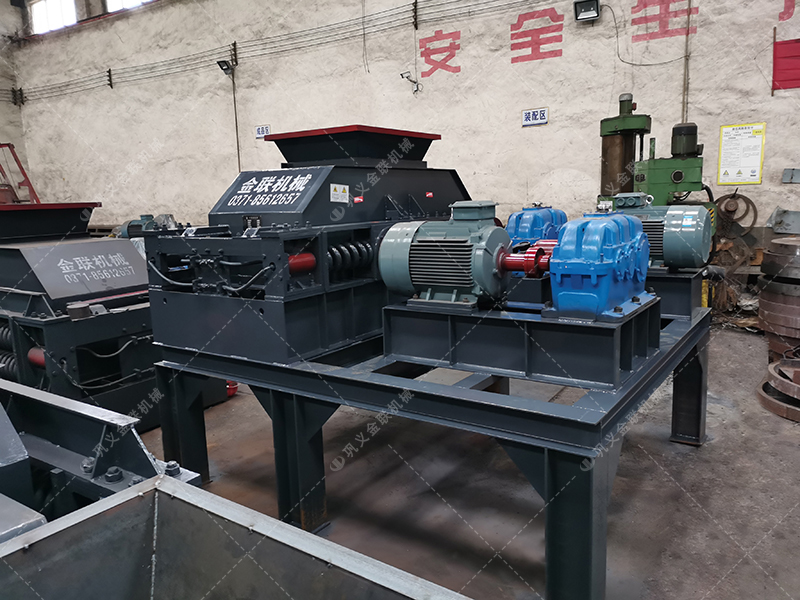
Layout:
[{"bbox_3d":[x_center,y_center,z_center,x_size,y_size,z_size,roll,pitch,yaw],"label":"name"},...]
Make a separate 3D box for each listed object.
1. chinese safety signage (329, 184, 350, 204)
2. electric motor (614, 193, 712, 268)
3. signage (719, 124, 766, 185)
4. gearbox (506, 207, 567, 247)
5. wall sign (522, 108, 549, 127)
[{"bbox_3d":[-0.320,-0.569,3.224,0.005,0.093,0.150,4,11,35],"label":"chinese safety signage"},{"bbox_3d":[1.548,-0.438,3.772,0.680,0.458,0.367,4,11,35],"label":"electric motor"},{"bbox_3d":[5.152,-2.194,9.059,0.585,0.885,0.020,3,10,28],"label":"signage"},{"bbox_3d":[0.933,-0.395,3.978,0.342,0.420,0.627,4,11,35],"label":"gearbox"},{"bbox_3d":[2.481,-3.345,10.997,0.510,0.295,0.015,3,11,31],"label":"wall sign"}]

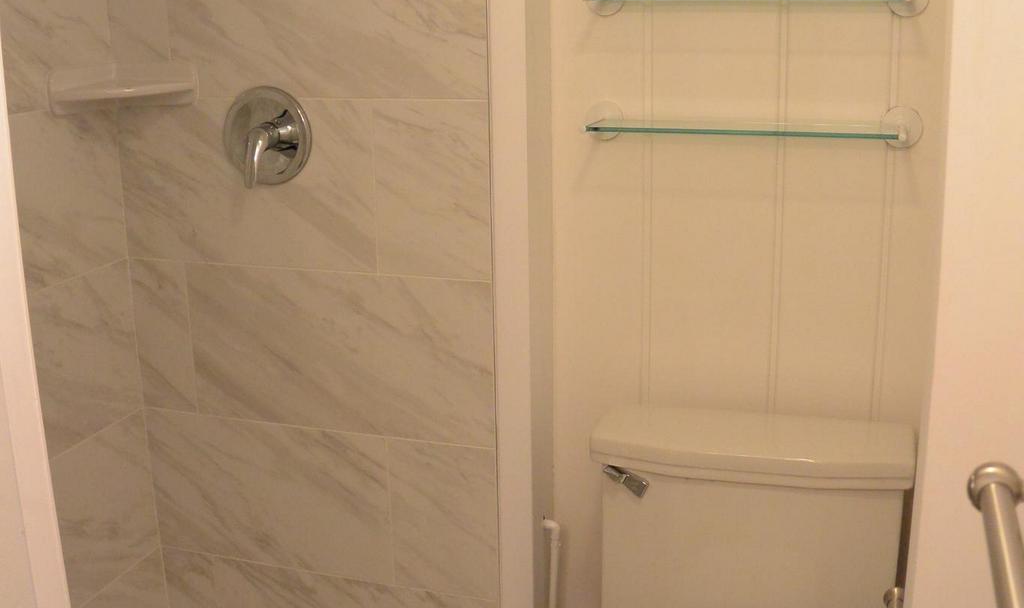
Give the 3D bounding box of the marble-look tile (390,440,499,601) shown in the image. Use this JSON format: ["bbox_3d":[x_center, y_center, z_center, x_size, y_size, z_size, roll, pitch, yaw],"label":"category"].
[{"bbox_3d":[-0.126,0.400,2.132,0.213,0.303,0.010,4,15,18],"label":"marble-look tile"}]

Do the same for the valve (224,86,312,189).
[{"bbox_3d":[-0.452,-0.292,2.044,0.178,0.182,0.080,4,15,18],"label":"valve"}]

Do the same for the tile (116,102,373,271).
[{"bbox_3d":[-0.492,-0.224,2.120,0.530,0.305,0.012,4,15,18],"label":"tile"}]

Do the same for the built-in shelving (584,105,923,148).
[{"bbox_3d":[0.382,-0.290,1.898,0.560,0.065,0.140,4,15,18],"label":"built-in shelving"}]

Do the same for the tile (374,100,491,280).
[{"bbox_3d":[-0.137,-0.196,1.985,0.213,0.303,0.010,4,15,18],"label":"tile"}]

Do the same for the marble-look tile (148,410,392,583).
[{"bbox_3d":[-0.480,0.374,2.270,0.530,0.305,0.012,4,15,18],"label":"marble-look tile"}]

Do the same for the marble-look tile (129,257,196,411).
[{"bbox_3d":[-0.677,0.059,2.239,0.127,0.303,0.010,4,15,18],"label":"marble-look tile"}]

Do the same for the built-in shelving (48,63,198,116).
[{"bbox_3d":[-0.705,-0.388,2.066,0.255,0.080,0.165,-8,15,-25],"label":"built-in shelving"}]

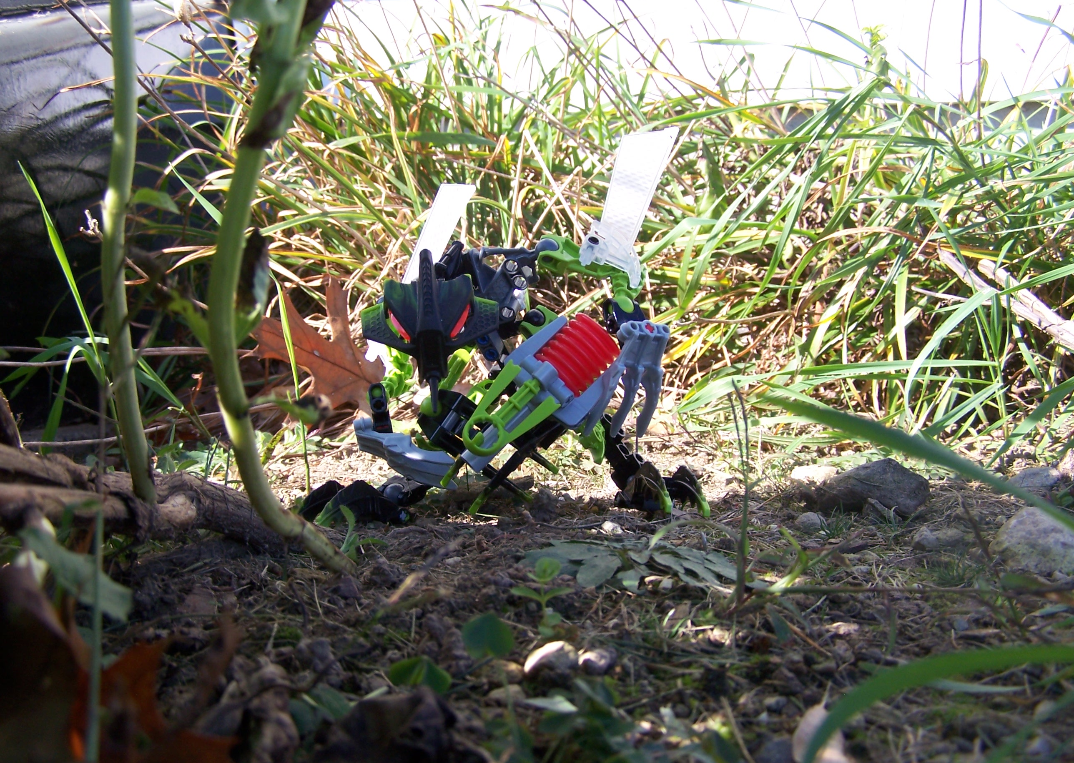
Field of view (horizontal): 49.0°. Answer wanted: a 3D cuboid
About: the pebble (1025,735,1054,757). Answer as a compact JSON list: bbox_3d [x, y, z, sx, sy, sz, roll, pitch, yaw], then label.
[{"bbox_3d":[0.096,0.069,0.224,0.006,0.004,0.005,-1,2,0],"label":"pebble"}]

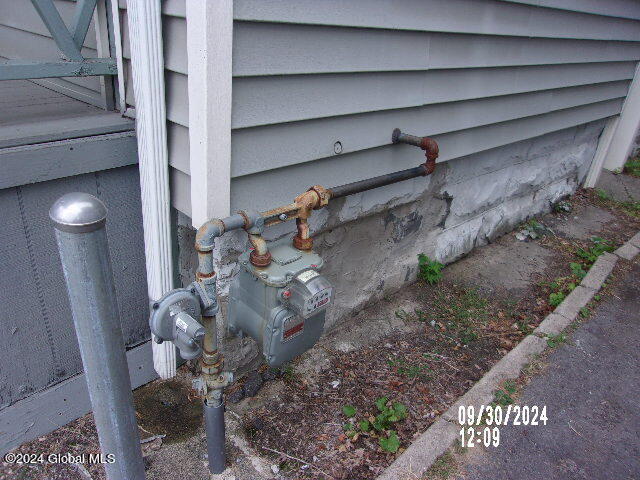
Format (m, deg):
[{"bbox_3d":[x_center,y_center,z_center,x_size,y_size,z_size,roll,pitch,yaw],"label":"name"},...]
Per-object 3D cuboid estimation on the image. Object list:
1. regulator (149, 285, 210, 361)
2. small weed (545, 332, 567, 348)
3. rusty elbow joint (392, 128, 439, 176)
[{"bbox_3d":[-0.318,0.198,1.185,0.142,0.175,0.167,26,32,38],"label":"regulator"},{"bbox_3d":[0.994,0.427,2.098,0.068,0.051,0.095,26,32,38],"label":"small weed"},{"bbox_3d":[0.330,-0.308,1.791,0.173,0.148,0.086,26,32,38],"label":"rusty elbow joint"}]

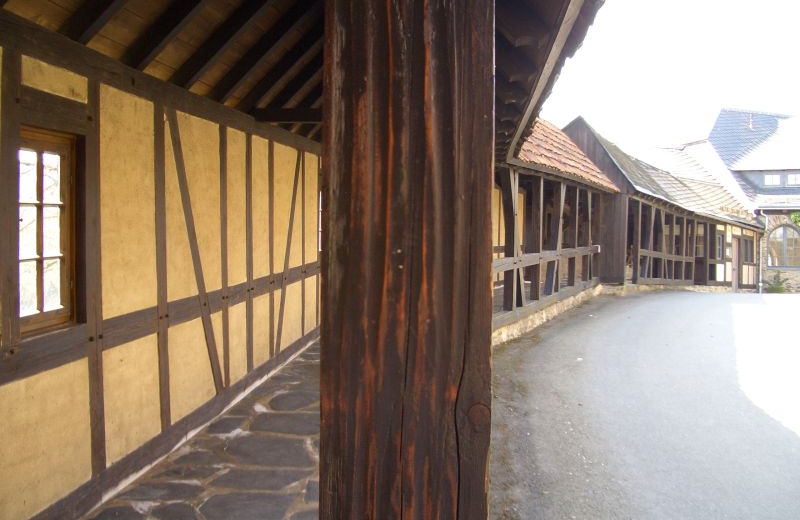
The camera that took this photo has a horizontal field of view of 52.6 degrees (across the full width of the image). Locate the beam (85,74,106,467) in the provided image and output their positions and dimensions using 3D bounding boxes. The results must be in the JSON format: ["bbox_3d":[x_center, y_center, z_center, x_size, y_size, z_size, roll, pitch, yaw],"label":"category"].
[{"bbox_3d":[-1.664,0.105,4.261,0.140,2.056,0.153,1,3,6],"label":"beam"}]

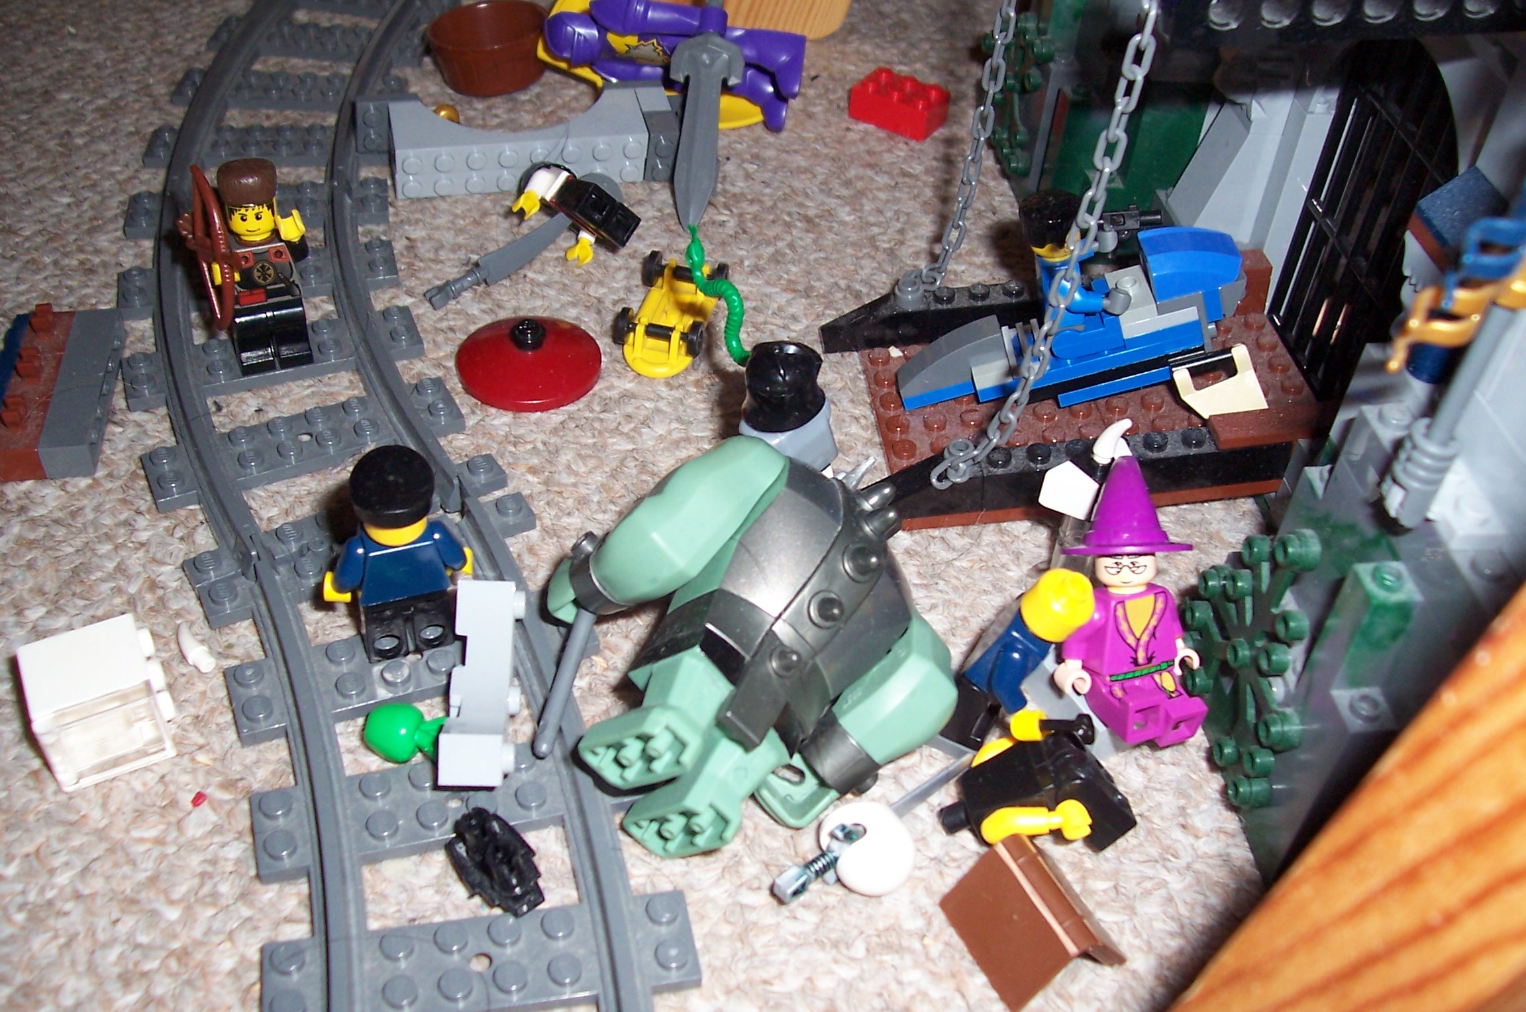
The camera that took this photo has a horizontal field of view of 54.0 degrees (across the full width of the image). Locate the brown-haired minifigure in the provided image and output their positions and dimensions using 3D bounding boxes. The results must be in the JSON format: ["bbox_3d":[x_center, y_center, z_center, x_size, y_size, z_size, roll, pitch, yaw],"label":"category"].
[{"bbox_3d":[-0.107,-0.047,0.315,0.029,0.046,0.016,-11,45,-20],"label":"brown-haired minifigure"}]

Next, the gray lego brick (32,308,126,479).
[{"bbox_3d":[-0.145,-0.025,0.321,0.011,0.008,0.048,-6,43,-10],"label":"gray lego brick"}]

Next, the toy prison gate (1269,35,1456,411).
[{"bbox_3d":[0.125,-0.058,0.307,0.006,0.080,0.047,-2,43,-6],"label":"toy prison gate"}]

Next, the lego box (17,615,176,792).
[{"bbox_3d":[-0.113,0.032,0.255,0.020,0.016,0.016,-18,47,-22],"label":"lego box"}]

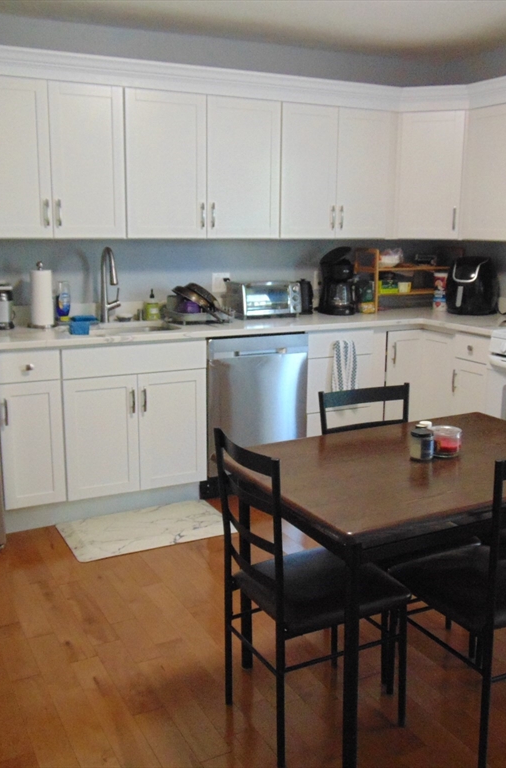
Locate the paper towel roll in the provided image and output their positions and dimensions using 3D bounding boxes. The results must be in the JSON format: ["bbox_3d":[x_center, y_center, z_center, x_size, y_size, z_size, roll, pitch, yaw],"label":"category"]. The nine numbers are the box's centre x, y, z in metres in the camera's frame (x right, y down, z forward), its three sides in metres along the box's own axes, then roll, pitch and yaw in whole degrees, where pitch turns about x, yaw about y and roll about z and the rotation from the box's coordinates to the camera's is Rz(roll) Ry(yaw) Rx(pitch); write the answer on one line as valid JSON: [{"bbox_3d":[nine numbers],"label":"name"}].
[{"bbox_3d":[-1.106,-0.469,3.901,0.143,0.332,0.143,-5,13,-26],"label":"paper towel roll"}]

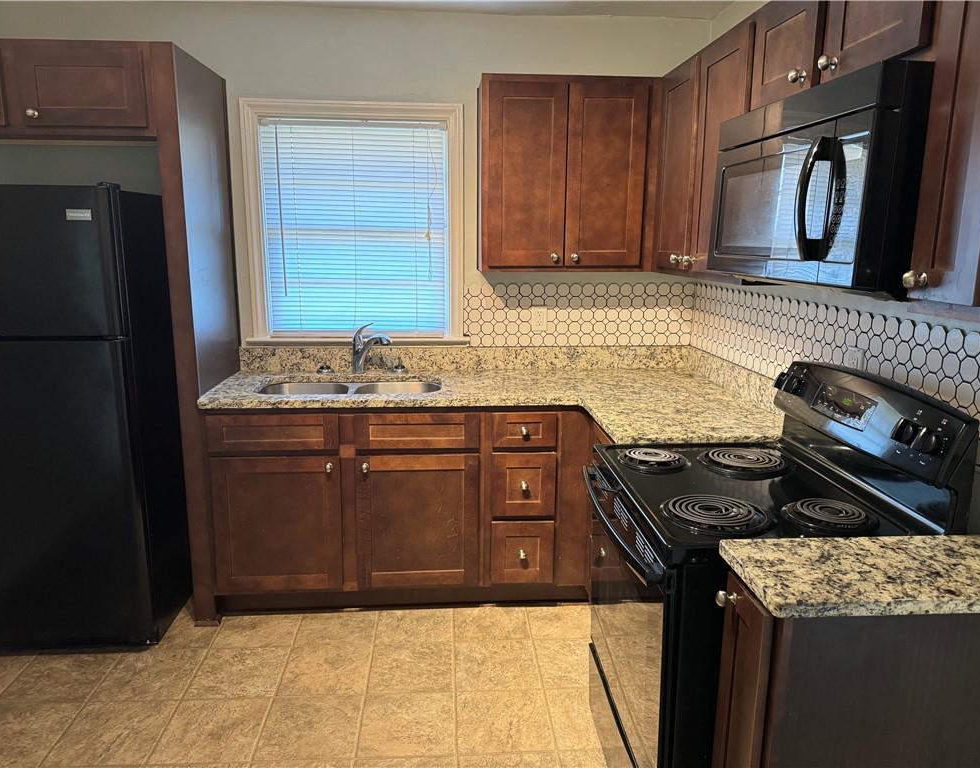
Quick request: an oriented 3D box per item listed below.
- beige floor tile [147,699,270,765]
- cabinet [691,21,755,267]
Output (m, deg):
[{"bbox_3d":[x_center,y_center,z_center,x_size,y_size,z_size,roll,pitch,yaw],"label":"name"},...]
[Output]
[{"bbox_3d":[-0.872,1.096,2.243,0.300,0.010,0.300,0,12,-4],"label":"beige floor tile"},{"bbox_3d":[0.878,-0.718,2.264,0.340,0.742,0.410,0,12,-4],"label":"cabinet"}]

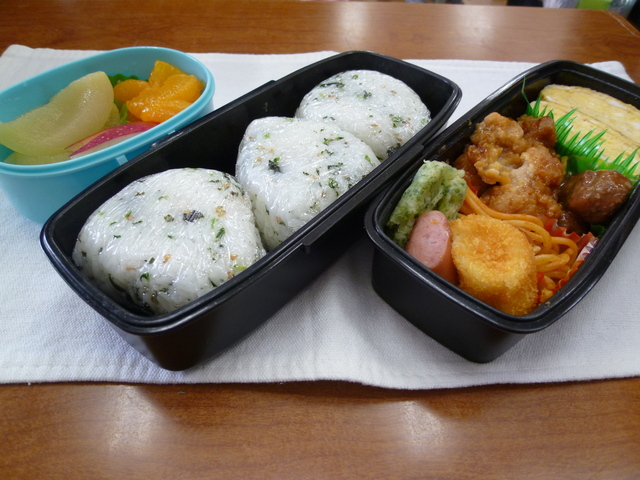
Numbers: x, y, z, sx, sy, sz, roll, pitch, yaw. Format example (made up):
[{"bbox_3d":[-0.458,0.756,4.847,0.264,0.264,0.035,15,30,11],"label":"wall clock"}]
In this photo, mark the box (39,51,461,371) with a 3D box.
[{"bbox_3d":[-0.017,-0.031,0.219,0.100,0.036,0.207,34,57,27],"label":"box"}]

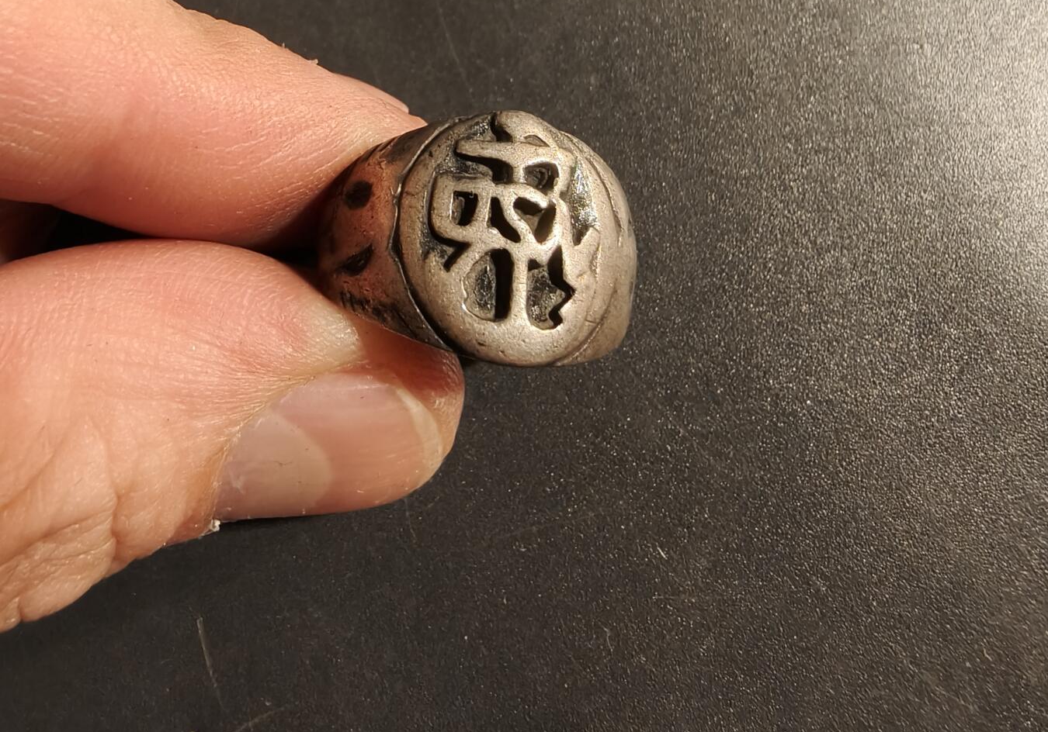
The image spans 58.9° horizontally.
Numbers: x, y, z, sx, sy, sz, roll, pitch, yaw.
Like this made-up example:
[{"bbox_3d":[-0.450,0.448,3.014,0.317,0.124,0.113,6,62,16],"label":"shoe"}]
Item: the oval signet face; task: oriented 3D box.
[{"bbox_3d":[-0.001,-0.009,0.064,0.016,0.003,0.017,1,94,-14],"label":"oval signet face"}]

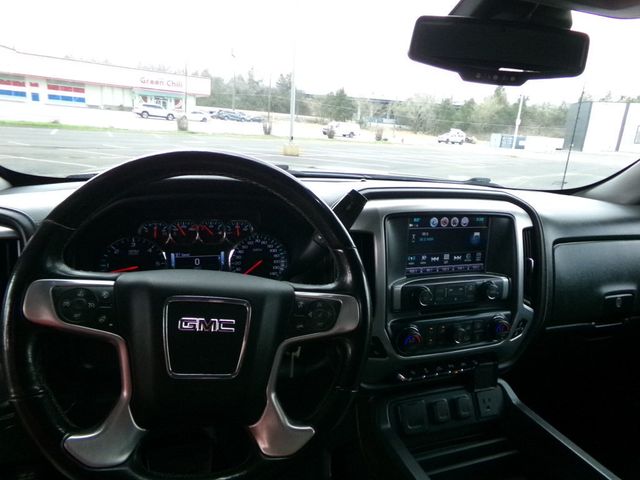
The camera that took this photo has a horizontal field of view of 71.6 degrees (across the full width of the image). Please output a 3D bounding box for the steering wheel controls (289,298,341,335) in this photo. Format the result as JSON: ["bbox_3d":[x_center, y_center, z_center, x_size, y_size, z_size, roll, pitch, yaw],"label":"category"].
[{"bbox_3d":[-0.006,0.091,0.516,0.059,0.040,0.018,5,-12,-18],"label":"steering wheel controls"}]

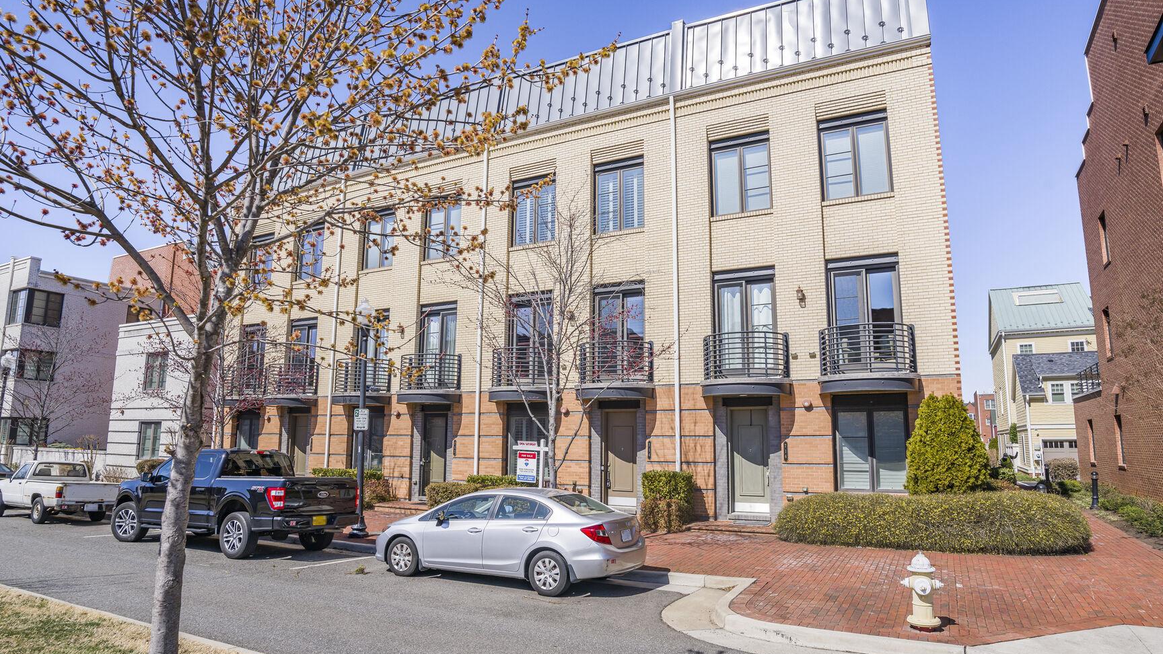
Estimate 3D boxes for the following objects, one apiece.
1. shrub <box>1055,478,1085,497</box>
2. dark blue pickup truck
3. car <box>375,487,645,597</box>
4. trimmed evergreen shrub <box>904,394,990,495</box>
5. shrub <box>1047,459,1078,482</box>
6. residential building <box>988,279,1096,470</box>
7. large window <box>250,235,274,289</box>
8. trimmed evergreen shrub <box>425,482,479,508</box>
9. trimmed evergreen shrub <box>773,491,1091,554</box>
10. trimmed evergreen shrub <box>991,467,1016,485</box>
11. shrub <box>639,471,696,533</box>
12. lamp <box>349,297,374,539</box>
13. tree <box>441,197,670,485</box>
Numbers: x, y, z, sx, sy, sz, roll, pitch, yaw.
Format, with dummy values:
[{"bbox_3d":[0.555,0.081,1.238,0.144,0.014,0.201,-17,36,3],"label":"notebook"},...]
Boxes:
[{"bbox_3d":[17.928,5.901,24.879,0.900,0.653,0.900,-4,-10,26],"label":"shrub"},{"bbox_3d":[-7.328,3.539,14.170,5.880,1.950,2.080,-5,-12,30],"label":"dark blue pickup truck"},{"bbox_3d":[-1.327,3.388,11.245,4.520,1.435,1.770,-4,-10,26],"label":"car"},{"bbox_3d":[7.080,2.708,13.079,1.468,2.846,1.468,-4,-10,26],"label":"trimmed evergreen shrub"},{"bbox_3d":[22.503,6.772,31.718,1.256,1.283,1.256,-4,-10,26],"label":"shrub"},{"bbox_3d":[32.332,3.172,46.821,6.088,13.507,14.940,-4,-10,26],"label":"residential building"},{"bbox_3d":[-11.711,-2.521,25.108,1.520,2.030,0.120,-5,-11,27],"label":"large window"},{"bbox_3d":[-3.212,4.465,17.672,1.550,0.870,0.950,-5,-11,27],"label":"trimmed evergreen shrub"},{"bbox_3d":[6.636,3.764,13.332,5.400,1.020,1.850,-4,-11,23],"label":"trimmed evergreen shrub"},{"bbox_3d":[17.515,6.274,28.072,0.899,0.945,0.899,-4,-10,26],"label":"trimmed evergreen shrub"},{"bbox_3d":[1.903,3.946,15.428,0.950,1.270,1.350,-5,-11,27],"label":"shrub"},{"bbox_3d":[-4.797,1.874,14.824,0.460,5.200,0.460,1,-12,-18],"label":"lamp"},{"bbox_3d":[-0.522,0.746,12.794,4.300,6.800,4.100,1,-10,-2],"label":"tree"}]

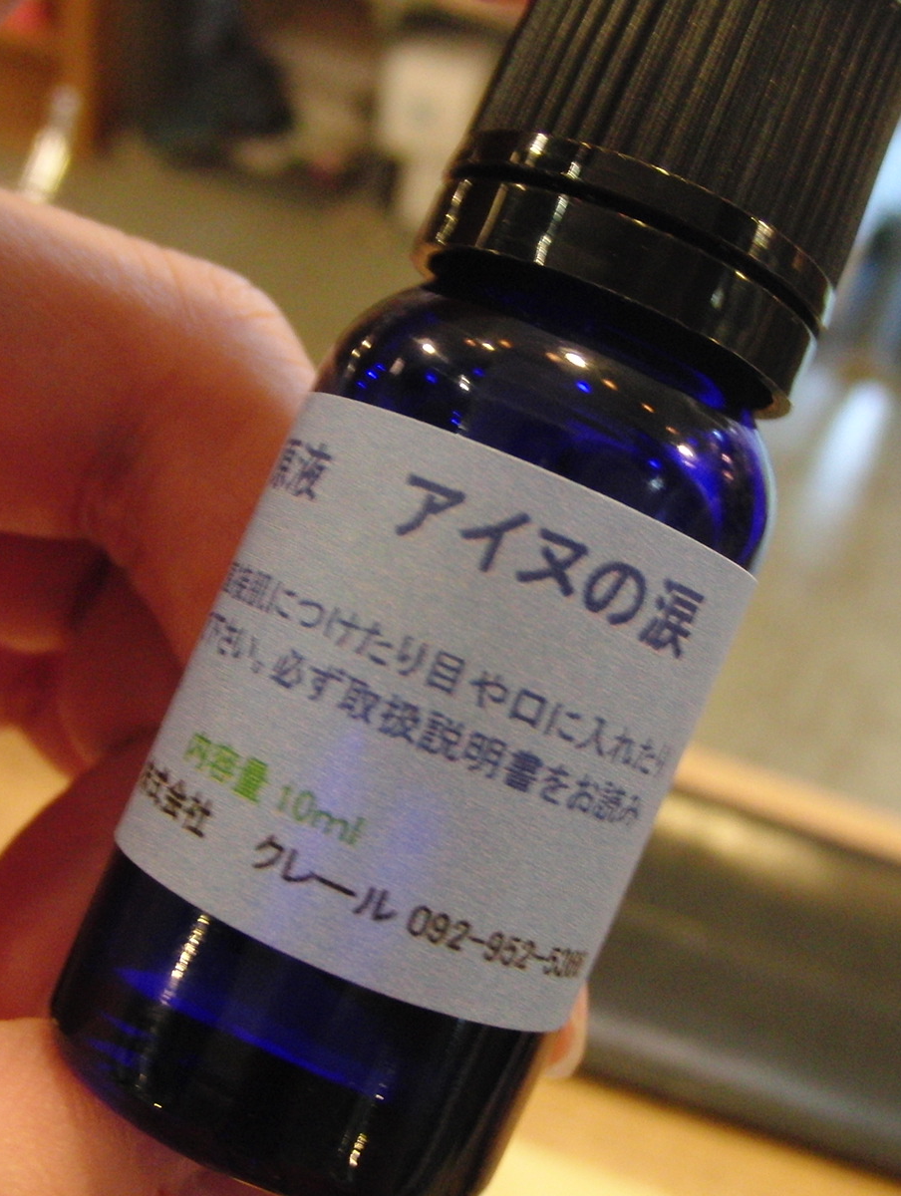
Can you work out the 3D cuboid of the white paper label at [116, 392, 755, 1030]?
[{"bbox_3d":[-0.001,0.005,0.084,0.025,0.024,0.018,23,-1,1],"label":"white paper label"}]

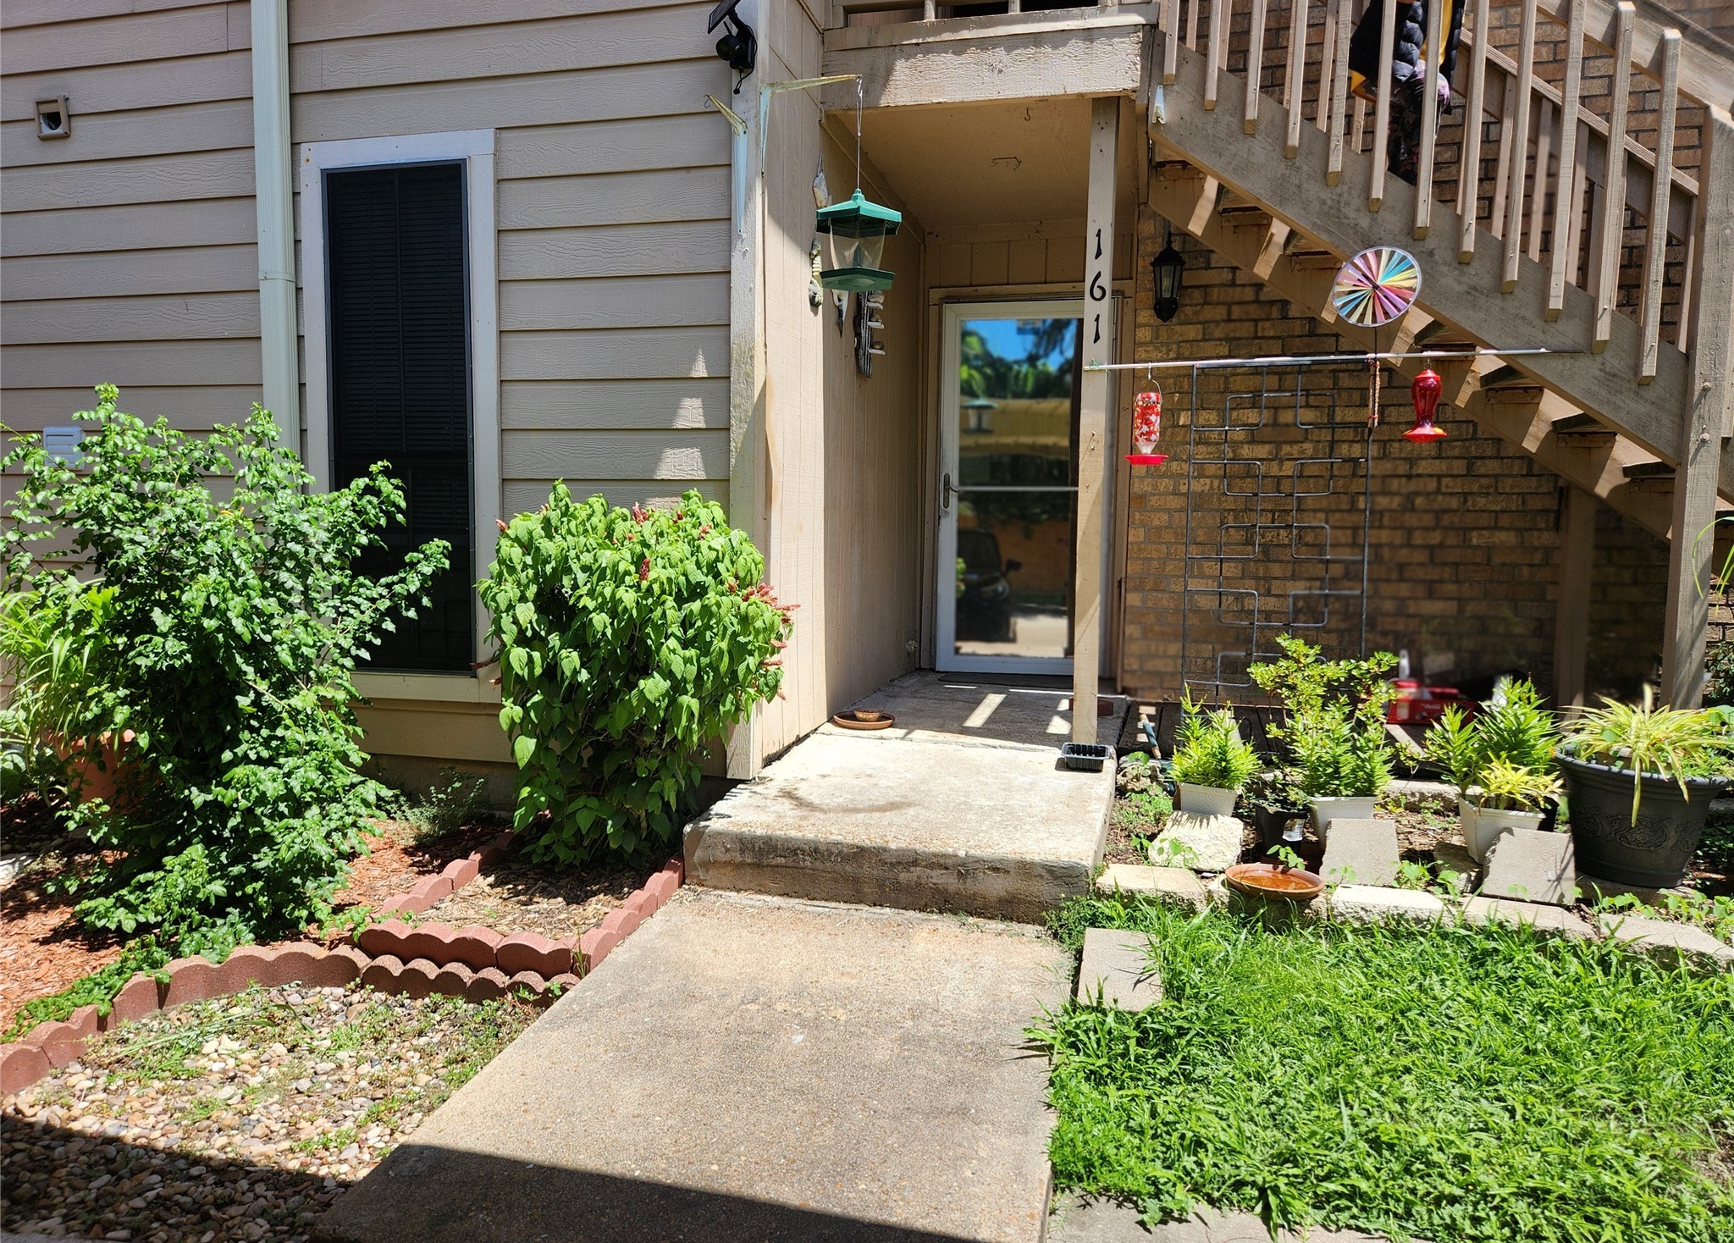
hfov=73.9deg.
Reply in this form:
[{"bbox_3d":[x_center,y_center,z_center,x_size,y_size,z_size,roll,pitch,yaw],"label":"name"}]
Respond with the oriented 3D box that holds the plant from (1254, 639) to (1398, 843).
[{"bbox_3d":[1.443,0.389,3.637,0.440,0.670,0.400,2,5,14],"label":"plant"}]

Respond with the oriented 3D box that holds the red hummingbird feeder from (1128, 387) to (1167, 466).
[{"bbox_3d":[1.030,-0.721,4.232,0.155,0.290,0.155,2,5,14],"label":"red hummingbird feeder"}]

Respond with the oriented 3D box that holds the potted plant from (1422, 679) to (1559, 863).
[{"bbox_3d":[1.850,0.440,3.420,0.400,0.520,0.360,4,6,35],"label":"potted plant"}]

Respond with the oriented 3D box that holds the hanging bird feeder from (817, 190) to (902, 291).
[{"bbox_3d":[-0.026,-1.240,3.720,0.270,0.305,0.300,1,5,-1],"label":"hanging bird feeder"}]

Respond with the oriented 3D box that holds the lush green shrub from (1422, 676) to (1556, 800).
[{"bbox_3d":[1.866,0.357,3.450,0.400,0.360,0.360,4,6,35],"label":"lush green shrub"}]

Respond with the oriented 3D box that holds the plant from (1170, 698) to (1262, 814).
[{"bbox_3d":[1.112,0.461,3.680,0.290,0.420,0.270,4,6,33],"label":"plant"}]

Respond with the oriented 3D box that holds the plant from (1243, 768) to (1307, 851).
[{"bbox_3d":[1.244,0.583,3.516,0.190,0.260,0.190,2,5,14],"label":"plant"}]

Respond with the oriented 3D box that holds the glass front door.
[{"bbox_3d":[0.859,-0.715,6.318,0.910,2.040,0.060,2,5,14],"label":"glass front door"}]

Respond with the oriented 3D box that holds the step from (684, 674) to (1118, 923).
[{"bbox_3d":[0.445,0.534,4.750,1.180,0.170,3.500,2,5,14],"label":"step"}]

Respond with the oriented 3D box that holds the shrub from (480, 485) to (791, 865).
[{"bbox_3d":[-0.697,0.159,3.468,0.880,1.090,0.760,2,5,14],"label":"shrub"}]

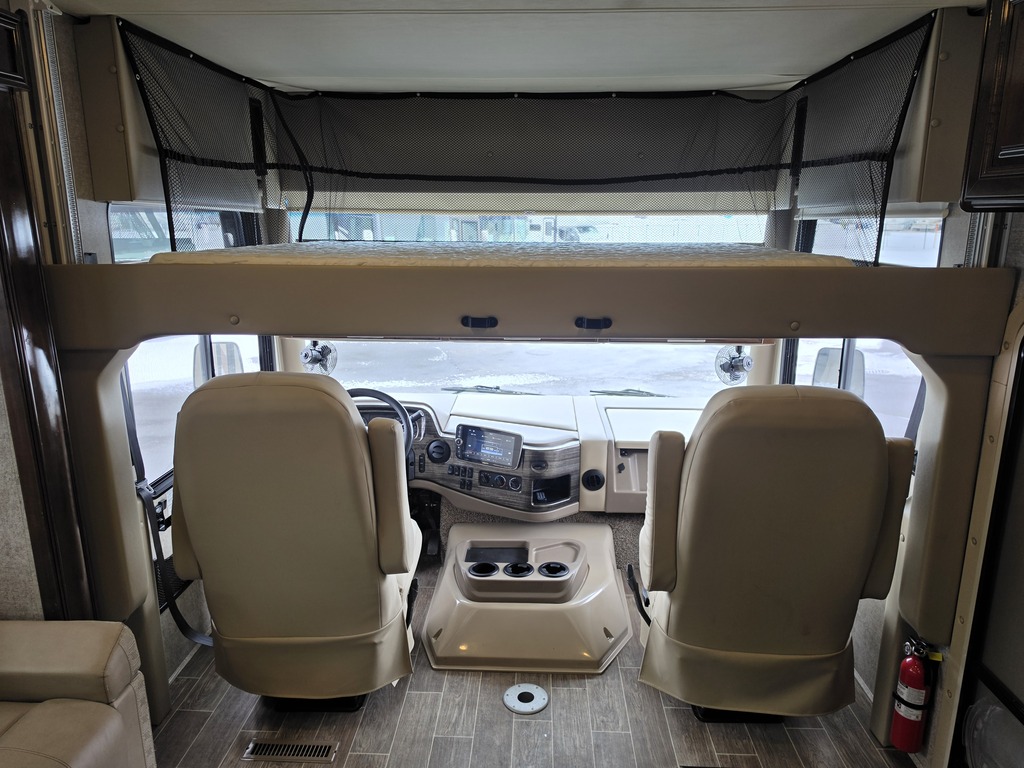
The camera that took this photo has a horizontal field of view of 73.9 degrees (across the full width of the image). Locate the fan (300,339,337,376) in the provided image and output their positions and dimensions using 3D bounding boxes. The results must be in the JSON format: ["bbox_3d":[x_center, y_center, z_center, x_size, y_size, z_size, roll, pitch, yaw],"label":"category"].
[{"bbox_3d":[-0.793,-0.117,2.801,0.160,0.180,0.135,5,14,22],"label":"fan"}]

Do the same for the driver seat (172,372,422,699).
[{"bbox_3d":[-0.635,0.454,2.251,0.710,1.150,0.760,0,13,0],"label":"driver seat"}]

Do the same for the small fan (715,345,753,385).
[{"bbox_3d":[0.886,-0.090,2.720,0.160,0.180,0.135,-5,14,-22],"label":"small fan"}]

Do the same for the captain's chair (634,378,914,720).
[{"bbox_3d":[0.754,0.479,2.191,0.710,1.140,0.760,1,13,5],"label":"captain's chair"}]

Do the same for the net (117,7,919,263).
[{"bbox_3d":[0.037,-0.782,2.354,2.120,0.620,1.070,1,13,2],"label":"net"}]

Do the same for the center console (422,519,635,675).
[{"bbox_3d":[0.067,0.795,2.766,0.820,0.320,0.740,1,13,2],"label":"center console"}]

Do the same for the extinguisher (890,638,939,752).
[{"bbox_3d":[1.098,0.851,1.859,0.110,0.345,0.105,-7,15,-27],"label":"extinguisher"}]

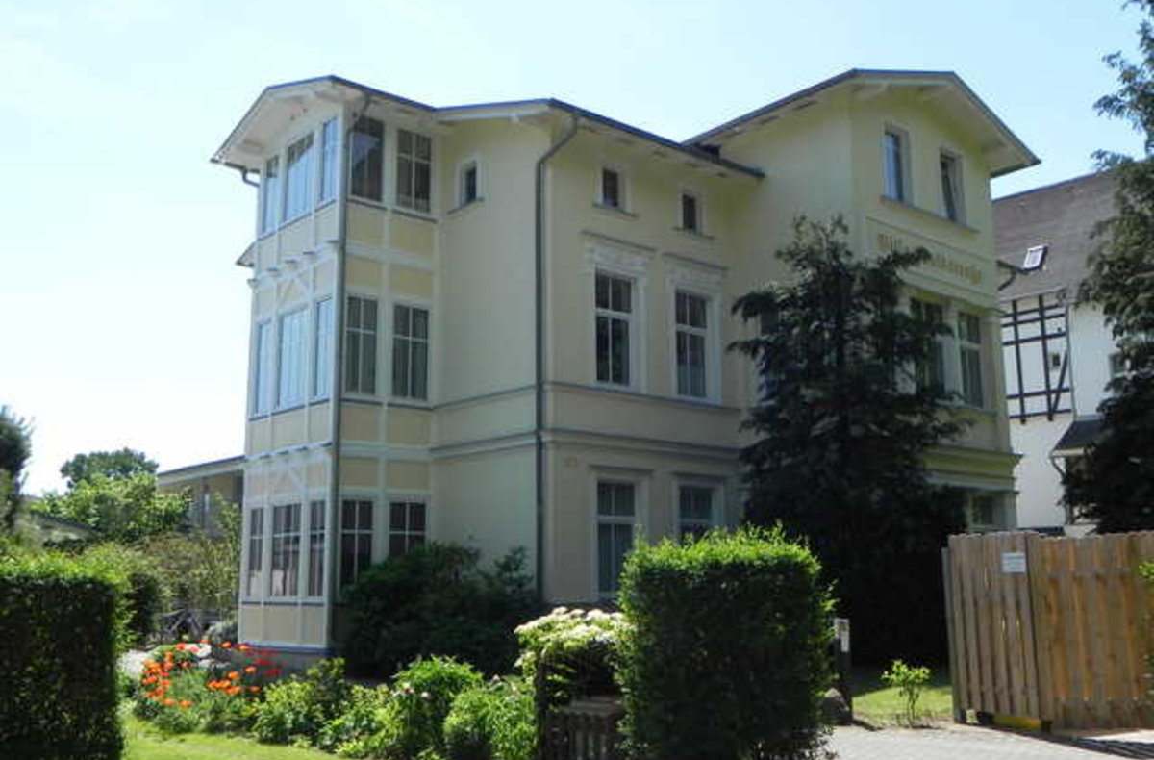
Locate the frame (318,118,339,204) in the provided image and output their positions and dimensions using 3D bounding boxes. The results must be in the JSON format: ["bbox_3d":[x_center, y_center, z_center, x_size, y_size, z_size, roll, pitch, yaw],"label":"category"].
[{"bbox_3d":[-4.513,-3.933,19.989,0.104,1.539,0.645,8,-13,-40],"label":"frame"}]

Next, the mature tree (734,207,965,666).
[{"bbox_3d":[3.912,1.078,16.821,3.400,6.864,3.300,-1,-10,0],"label":"mature tree"}]

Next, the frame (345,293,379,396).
[{"bbox_3d":[-3.915,-0.633,20.018,0.651,1.803,0.100,8,-13,-41],"label":"frame"}]

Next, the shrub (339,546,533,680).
[{"bbox_3d":[-2.319,3.844,18.301,1.793,2.168,3.169,8,-13,-41],"label":"shrub"}]

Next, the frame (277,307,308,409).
[{"bbox_3d":[-5.294,-0.394,20.487,0.100,1.782,1.024,8,-14,-40],"label":"frame"}]

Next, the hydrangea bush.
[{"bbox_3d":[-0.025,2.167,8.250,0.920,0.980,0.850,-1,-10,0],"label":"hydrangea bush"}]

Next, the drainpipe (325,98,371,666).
[{"bbox_3d":[-3.961,-0.146,19.161,0.120,9.928,0.853,8,-13,-41],"label":"drainpipe"}]

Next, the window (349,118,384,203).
[{"bbox_3d":[-3.846,-4.022,20.070,0.618,1.441,0.100,8,-14,-40],"label":"window"}]

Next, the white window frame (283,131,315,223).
[{"bbox_3d":[-5.357,-3.883,21.157,0.100,1.447,1.096,8,-14,-40],"label":"white window frame"}]

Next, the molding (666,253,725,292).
[{"bbox_3d":[2.246,-1.935,20.278,1.654,0.603,0.187,8,-13,-40],"label":"molding"}]

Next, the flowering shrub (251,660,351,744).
[{"bbox_3d":[-2.829,3.288,11.353,1.004,0.782,1.004,2,-10,-14],"label":"flowering shrub"}]

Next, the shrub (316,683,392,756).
[{"bbox_3d":[-2.140,3.229,10.618,0.739,0.601,0.600,1,-11,-11],"label":"shrub"}]

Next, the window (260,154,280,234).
[{"bbox_3d":[-6.136,-3.704,22.036,0.100,1.466,0.689,8,-14,-40],"label":"window"}]

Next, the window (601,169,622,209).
[{"bbox_3d":[0.614,-3.449,19.793,0.450,0.720,0.120,8,-14,-40],"label":"window"}]

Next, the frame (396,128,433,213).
[{"bbox_3d":[-3.018,-3.864,20.447,0.749,1.581,0.104,8,-13,-40],"label":"frame"}]

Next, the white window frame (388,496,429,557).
[{"bbox_3d":[-2.963,2.878,19.218,0.853,1.664,0.104,8,-13,-40],"label":"white window frame"}]

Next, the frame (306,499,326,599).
[{"bbox_3d":[-4.611,3.008,19.504,0.100,1.733,0.544,8,-13,-41],"label":"frame"}]

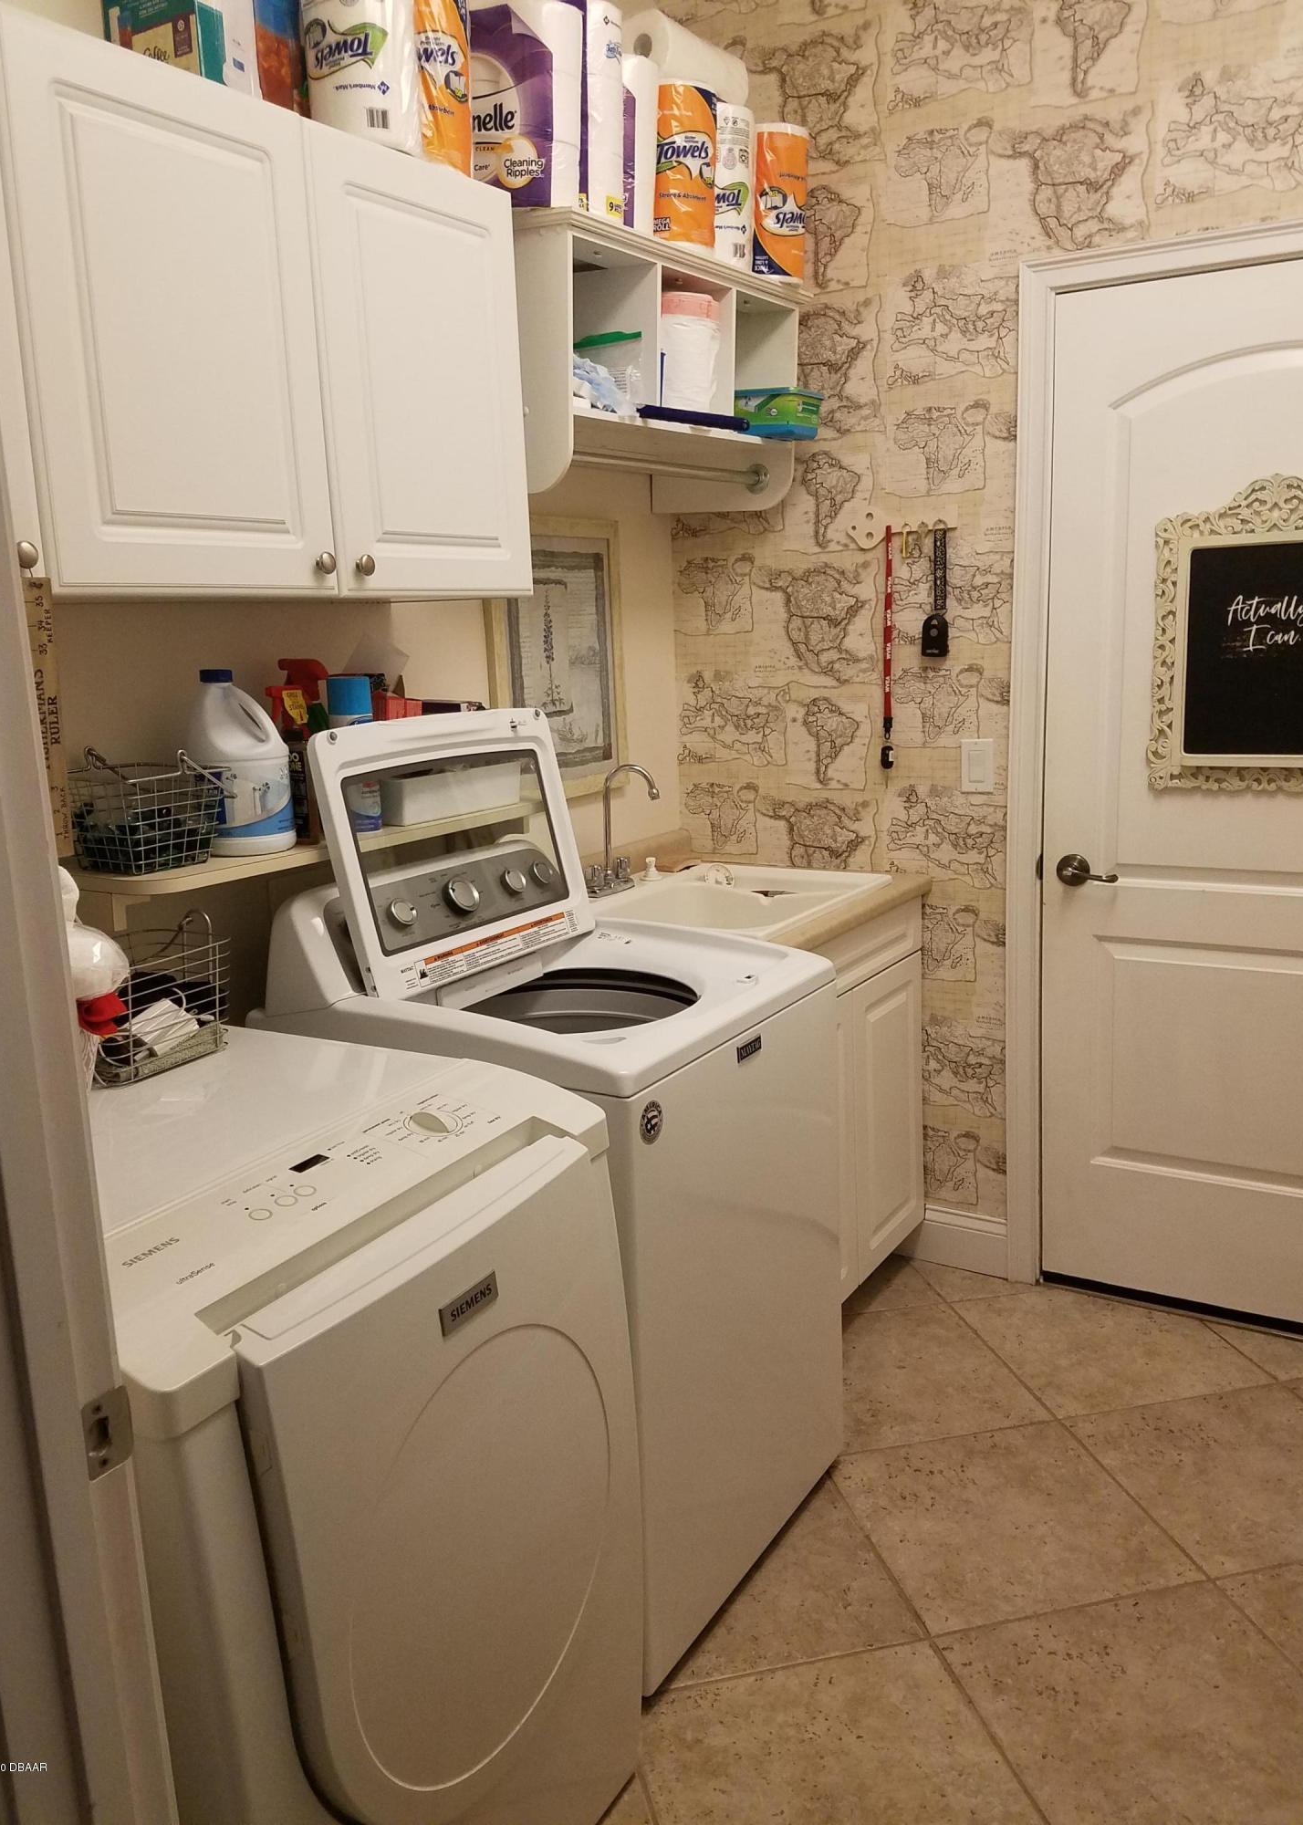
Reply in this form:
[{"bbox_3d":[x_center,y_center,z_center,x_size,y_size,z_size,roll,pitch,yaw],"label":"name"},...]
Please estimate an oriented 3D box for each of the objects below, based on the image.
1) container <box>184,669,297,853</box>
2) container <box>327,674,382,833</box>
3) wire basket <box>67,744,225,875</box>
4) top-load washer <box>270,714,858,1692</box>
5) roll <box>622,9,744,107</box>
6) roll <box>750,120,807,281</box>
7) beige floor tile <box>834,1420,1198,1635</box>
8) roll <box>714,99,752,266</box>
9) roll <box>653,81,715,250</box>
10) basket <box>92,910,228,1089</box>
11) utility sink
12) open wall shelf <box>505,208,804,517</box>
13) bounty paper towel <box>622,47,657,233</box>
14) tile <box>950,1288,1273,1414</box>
[{"bbox_3d":[-0.606,-0.218,1.979,0.160,0.259,0.110,-10,14,-31],"label":"container"},{"bbox_3d":[-0.466,-0.248,2.136,0.070,0.240,0.070,-5,12,-12],"label":"container"},{"bbox_3d":[-0.692,-0.144,1.844,0.232,0.168,0.190,5,13,33],"label":"wire basket"},{"bbox_3d":[-0.147,0.374,2.257,0.690,1.364,0.695,5,14,32],"label":"top-load washer"},{"bbox_3d":[0.064,-1.578,2.566,0.120,0.120,0.280,5,13,33],"label":"roll"},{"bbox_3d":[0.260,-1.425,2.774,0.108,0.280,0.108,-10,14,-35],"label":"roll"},{"bbox_3d":[0.575,0.991,2.244,0.458,0.010,0.458,-5,11,-12],"label":"beige floor tile"},{"bbox_3d":[0.139,-1.397,2.667,0.114,0.280,0.114,-2,11,0],"label":"roll"},{"bbox_3d":[0.058,-1.356,2.532,0.118,0.282,0.118,-2,12,2],"label":"roll"},{"bbox_3d":[-0.722,0.112,1.893,0.187,0.190,0.255,5,14,32],"label":"basket"},{"bbox_3d":[0.139,0.090,2.861,0.550,0.280,0.650,5,13,33],"label":"utility sink"},{"bbox_3d":[-0.058,-1.026,2.676,0.398,0.411,0.874,5,14,32],"label":"open wall shelf"},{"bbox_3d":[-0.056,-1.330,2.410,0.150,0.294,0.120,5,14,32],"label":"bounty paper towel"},{"bbox_3d":[0.920,0.871,2.778,0.458,0.010,0.458,-5,11,-12],"label":"tile"}]

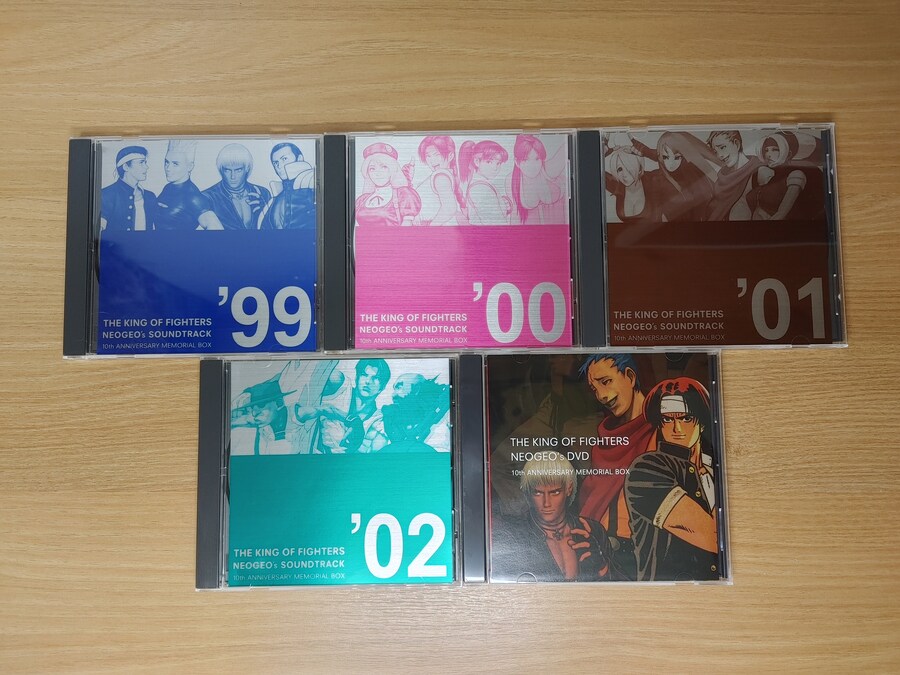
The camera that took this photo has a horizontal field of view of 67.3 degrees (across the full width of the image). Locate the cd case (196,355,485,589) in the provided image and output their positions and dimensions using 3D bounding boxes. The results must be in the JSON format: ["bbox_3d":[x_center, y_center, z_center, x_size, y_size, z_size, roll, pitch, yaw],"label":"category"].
[{"bbox_3d":[-0.065,0.073,0.371,0.142,0.010,0.125,-1,86,1],"label":"cd case"}]

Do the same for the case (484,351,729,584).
[{"bbox_3d":[0.077,0.070,0.369,0.142,0.010,0.125,-1,86,1],"label":"case"}]

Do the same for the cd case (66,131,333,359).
[{"bbox_3d":[-0.142,-0.051,0.381,0.142,0.010,0.125,-1,86,1],"label":"cd case"}]

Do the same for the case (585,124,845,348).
[{"bbox_3d":[0.143,-0.056,0.377,0.142,0.010,0.125,-1,86,1],"label":"case"}]

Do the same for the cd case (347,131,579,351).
[{"bbox_3d":[0.001,-0.053,0.379,0.142,0.010,0.125,-1,86,1],"label":"cd case"}]

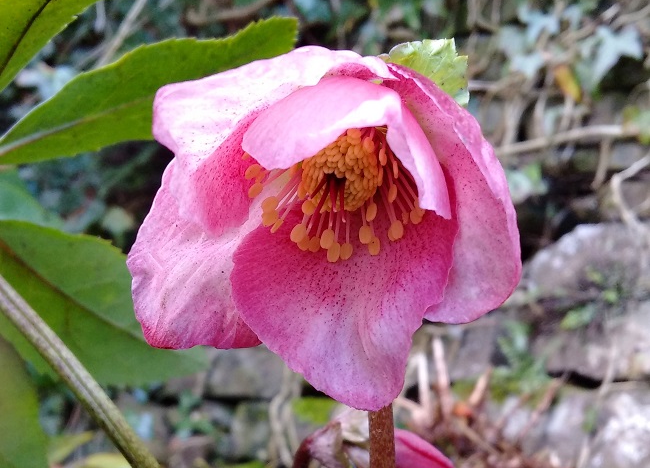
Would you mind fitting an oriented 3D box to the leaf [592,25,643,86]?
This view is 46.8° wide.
[{"bbox_3d":[0.296,-0.180,0.760,0.052,0.061,0.022,1,-20,6],"label":"leaf"}]

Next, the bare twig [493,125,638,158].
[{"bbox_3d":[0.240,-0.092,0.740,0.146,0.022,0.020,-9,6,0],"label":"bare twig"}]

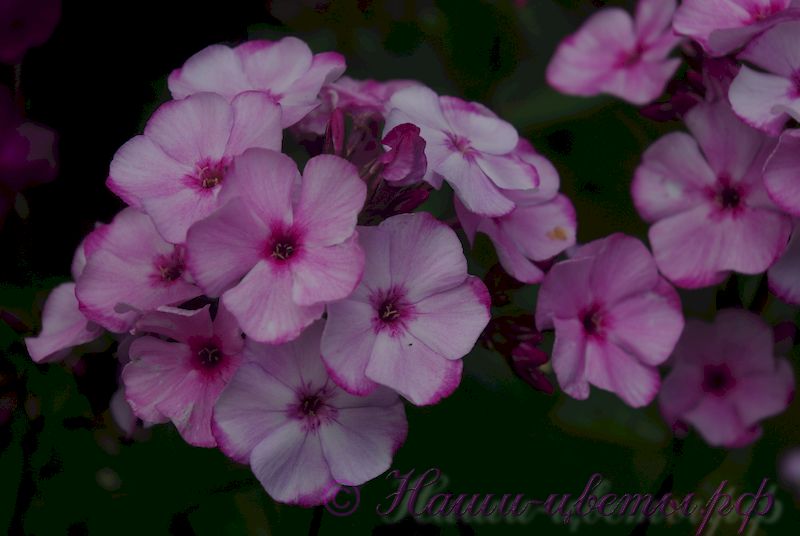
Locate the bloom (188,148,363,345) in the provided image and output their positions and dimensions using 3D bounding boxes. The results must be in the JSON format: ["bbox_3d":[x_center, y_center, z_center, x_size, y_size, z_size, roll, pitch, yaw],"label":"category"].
[{"bbox_3d":[-0.023,-0.004,0.338,0.033,0.036,0.012,2,-2,5],"label":"bloom"}]

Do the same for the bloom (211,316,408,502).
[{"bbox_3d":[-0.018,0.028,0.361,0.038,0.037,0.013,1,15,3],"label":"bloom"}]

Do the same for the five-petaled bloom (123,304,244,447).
[{"bbox_3d":[-0.041,0.020,0.352,0.028,0.029,0.012,8,5,17],"label":"five-petaled bloom"}]

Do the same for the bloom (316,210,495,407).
[{"bbox_3d":[0.001,0.008,0.343,0.033,0.036,0.012,-3,3,-7],"label":"bloom"}]

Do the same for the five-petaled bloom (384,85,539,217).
[{"bbox_3d":[0.012,-0.023,0.358,0.034,0.012,0.032,-21,68,-37],"label":"five-petaled bloom"}]

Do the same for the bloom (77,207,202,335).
[{"bbox_3d":[-0.049,0.001,0.354,0.032,0.028,0.012,15,-12,29],"label":"bloom"}]

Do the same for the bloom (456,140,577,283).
[{"bbox_3d":[0.023,-0.011,0.366,0.031,0.031,0.013,-18,2,-32],"label":"bloom"}]

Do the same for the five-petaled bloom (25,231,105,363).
[{"bbox_3d":[-0.065,0.006,0.369,0.013,0.029,0.031,21,5,-46],"label":"five-petaled bloom"}]

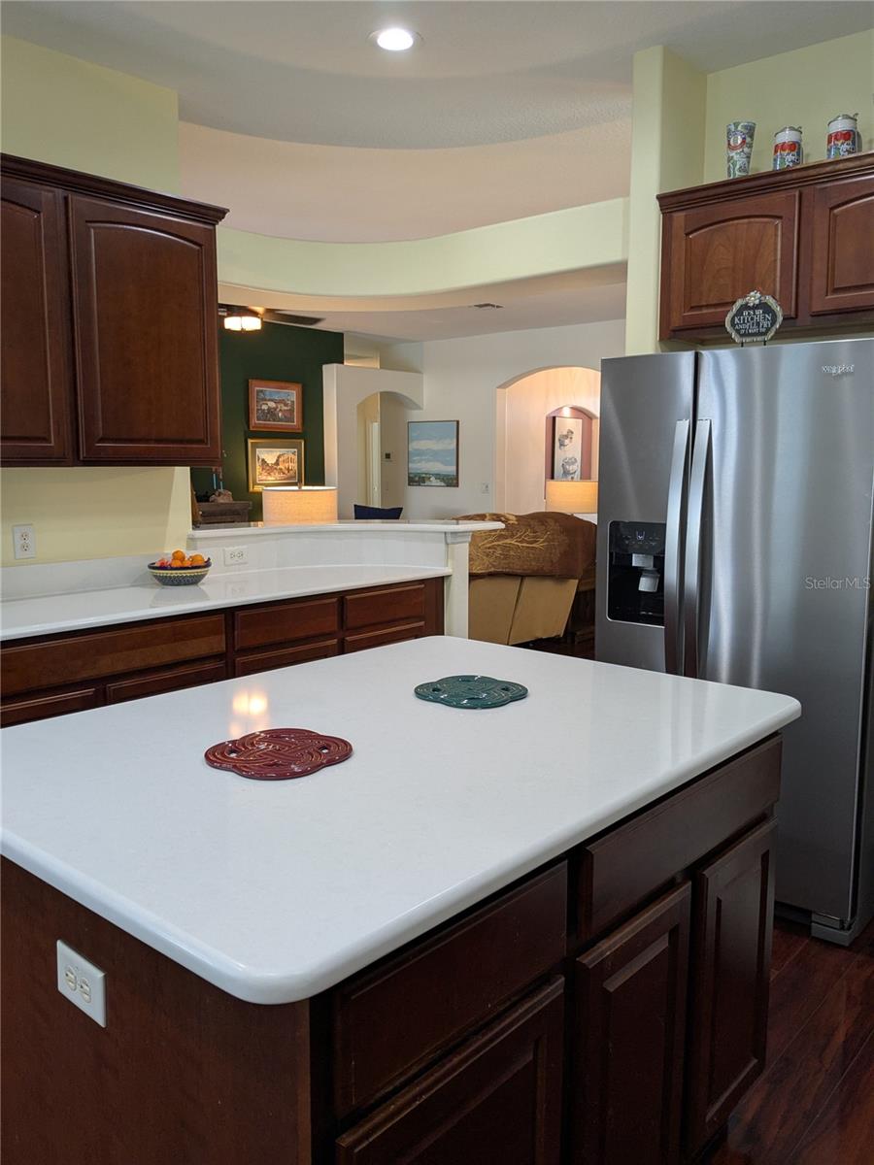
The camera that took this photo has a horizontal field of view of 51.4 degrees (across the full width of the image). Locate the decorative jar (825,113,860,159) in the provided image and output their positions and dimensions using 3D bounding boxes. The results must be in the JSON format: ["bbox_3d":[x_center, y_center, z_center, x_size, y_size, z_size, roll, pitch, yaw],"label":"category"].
[{"bbox_3d":[1.300,-1.406,2.919,0.090,0.180,0.092,0,8,0],"label":"decorative jar"}]

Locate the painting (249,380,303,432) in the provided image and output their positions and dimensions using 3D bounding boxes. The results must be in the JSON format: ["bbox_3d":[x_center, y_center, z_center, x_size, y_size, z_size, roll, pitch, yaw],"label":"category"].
[{"bbox_3d":[-1.703,-1.853,9.609,0.035,0.510,0.710,7,10,41],"label":"painting"}]

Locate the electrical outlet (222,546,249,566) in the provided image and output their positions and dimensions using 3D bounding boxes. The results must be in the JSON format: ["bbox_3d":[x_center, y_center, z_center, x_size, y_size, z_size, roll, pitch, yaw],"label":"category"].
[{"bbox_3d":[-0.829,-0.108,3.779,0.008,0.073,0.117,7,10,41],"label":"electrical outlet"}]

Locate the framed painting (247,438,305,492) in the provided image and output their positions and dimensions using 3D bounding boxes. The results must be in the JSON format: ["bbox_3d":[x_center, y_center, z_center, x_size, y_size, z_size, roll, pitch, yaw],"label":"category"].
[{"bbox_3d":[-1.710,-1.246,9.682,0.035,0.545,0.750,7,10,41],"label":"framed painting"}]

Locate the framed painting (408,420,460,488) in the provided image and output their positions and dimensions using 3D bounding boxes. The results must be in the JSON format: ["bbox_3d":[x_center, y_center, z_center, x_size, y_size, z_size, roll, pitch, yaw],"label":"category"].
[{"bbox_3d":[-0.046,-1.564,11.082,0.785,0.785,0.040,7,10,41],"label":"framed painting"}]

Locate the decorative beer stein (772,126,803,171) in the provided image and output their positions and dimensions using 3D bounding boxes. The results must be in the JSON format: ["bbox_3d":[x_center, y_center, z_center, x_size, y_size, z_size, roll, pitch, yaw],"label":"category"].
[{"bbox_3d":[1.167,-1.423,3.035,0.090,0.180,0.092,0,8,0],"label":"decorative beer stein"}]

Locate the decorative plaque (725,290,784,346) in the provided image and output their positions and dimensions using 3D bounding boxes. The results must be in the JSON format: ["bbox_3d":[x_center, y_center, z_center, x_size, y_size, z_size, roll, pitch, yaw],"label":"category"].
[{"bbox_3d":[0.932,-0.776,2.671,0.172,0.165,0.040,7,10,41],"label":"decorative plaque"}]

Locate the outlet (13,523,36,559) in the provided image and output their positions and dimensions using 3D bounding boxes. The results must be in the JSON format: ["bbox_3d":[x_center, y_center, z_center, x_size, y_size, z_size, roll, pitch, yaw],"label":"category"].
[{"bbox_3d":[-1.396,-0.136,3.080,0.008,0.115,0.071,7,10,41],"label":"outlet"}]

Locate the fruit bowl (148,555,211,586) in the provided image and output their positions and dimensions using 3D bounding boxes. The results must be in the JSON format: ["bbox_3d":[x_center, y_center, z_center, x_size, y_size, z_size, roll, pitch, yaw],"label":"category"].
[{"bbox_3d":[-0.976,-0.041,3.447,0.235,0.100,0.235,0,8,0],"label":"fruit bowl"}]

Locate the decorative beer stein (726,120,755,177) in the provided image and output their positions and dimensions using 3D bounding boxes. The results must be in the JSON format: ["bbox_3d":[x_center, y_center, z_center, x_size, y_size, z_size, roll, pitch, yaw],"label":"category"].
[{"bbox_3d":[1.046,-1.465,3.138,0.096,0.235,0.096,7,10,41],"label":"decorative beer stein"}]

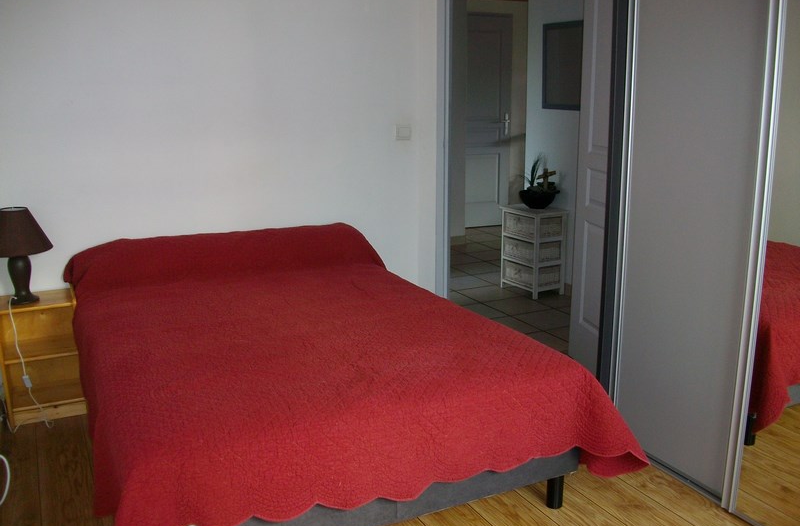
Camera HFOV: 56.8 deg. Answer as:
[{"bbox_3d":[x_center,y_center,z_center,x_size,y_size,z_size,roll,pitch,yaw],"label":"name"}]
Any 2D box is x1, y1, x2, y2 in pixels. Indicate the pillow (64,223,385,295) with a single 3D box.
[{"bbox_3d":[-0.812,-0.044,3.632,1.486,0.234,0.238,-6,14,-24],"label":"pillow"}]

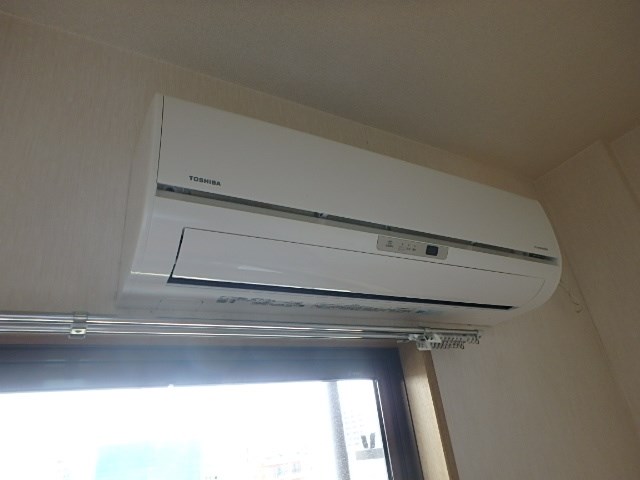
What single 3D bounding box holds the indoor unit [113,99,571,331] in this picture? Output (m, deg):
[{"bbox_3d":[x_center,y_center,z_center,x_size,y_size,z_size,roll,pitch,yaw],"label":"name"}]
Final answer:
[{"bbox_3d":[0.095,-0.016,0.766,0.790,0.261,0.216,9,-30,-29],"label":"indoor unit"}]

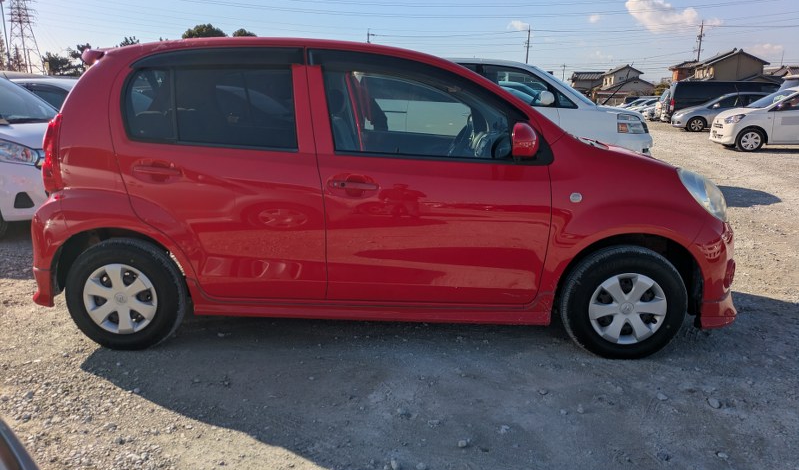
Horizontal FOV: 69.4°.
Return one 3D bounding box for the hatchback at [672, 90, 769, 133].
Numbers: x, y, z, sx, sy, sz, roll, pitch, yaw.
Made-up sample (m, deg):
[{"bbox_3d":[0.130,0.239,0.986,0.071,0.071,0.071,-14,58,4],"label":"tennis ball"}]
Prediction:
[{"bbox_3d":[12.009,-4.441,21.042,4.500,1.480,1.700,2,13,5],"label":"hatchback"}]

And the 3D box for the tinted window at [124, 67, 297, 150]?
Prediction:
[{"bbox_3d":[-0.869,-0.585,2.664,0.820,0.385,0.040,1,-5,2],"label":"tinted window"}]

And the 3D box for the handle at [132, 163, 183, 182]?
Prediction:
[{"bbox_3d":[-1.112,-0.285,2.659,0.225,0.075,0.055,1,13,2],"label":"handle"}]

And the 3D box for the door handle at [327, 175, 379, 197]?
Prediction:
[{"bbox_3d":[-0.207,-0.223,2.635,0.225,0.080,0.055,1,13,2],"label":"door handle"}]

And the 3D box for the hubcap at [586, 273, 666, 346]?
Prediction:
[{"bbox_3d":[1.085,0.350,2.750,0.365,0.365,0.060,1,13,2],"label":"hubcap"}]

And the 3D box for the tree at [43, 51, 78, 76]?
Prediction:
[{"bbox_3d":[-34.431,-15.806,58.880,3.800,5.500,3.600,-7,15,-29],"label":"tree"}]

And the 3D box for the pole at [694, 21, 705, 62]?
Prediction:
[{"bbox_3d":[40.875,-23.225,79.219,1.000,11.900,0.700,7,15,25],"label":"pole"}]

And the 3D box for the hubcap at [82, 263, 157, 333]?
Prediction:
[{"bbox_3d":[-1.354,0.312,2.819,0.365,0.365,0.060,1,13,2],"label":"hubcap"}]

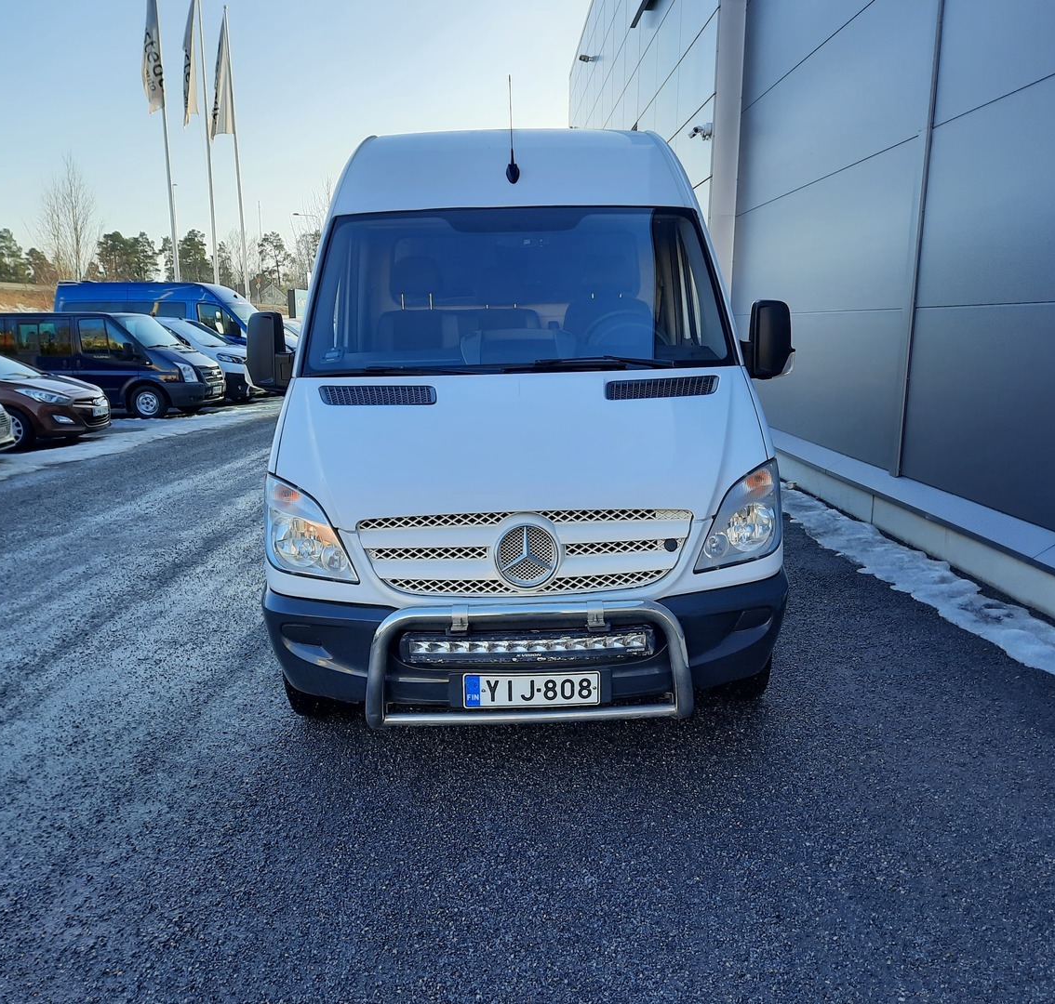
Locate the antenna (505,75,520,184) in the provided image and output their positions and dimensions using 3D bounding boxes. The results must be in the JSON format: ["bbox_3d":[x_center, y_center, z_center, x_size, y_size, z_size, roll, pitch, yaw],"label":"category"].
[{"bbox_3d":[-0.082,-1.809,4.713,0.060,0.530,0.080,-2,-8,-2],"label":"antenna"}]

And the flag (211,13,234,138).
[{"bbox_3d":[-9.752,-13.746,31.031,0.650,3.900,0.300,-1,10,0],"label":"flag"}]

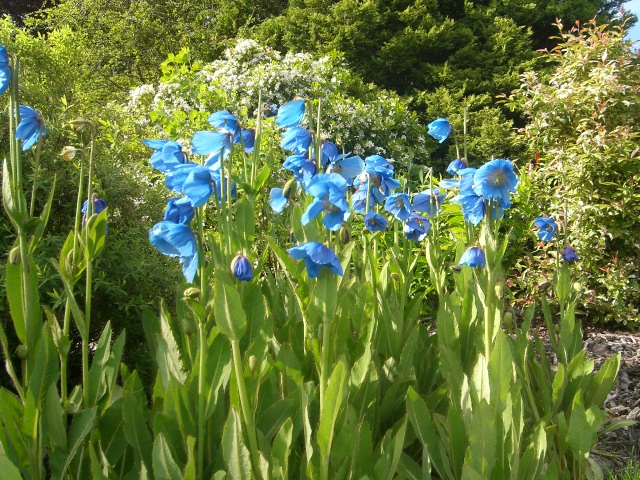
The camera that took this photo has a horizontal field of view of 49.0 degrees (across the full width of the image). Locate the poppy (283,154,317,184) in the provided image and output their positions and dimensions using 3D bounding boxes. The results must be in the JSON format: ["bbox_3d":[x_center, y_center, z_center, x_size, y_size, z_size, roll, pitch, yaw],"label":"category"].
[{"bbox_3d":[-0.047,-0.161,1.600,0.070,0.070,0.068,-6,10,-38],"label":"poppy"}]

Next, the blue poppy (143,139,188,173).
[{"bbox_3d":[-0.312,-0.171,1.420,0.080,0.068,0.075,-2,6,-19],"label":"blue poppy"}]

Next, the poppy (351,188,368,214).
[{"bbox_3d":[0.090,-0.083,1.520,0.048,0.056,0.048,3,6,23],"label":"poppy"}]

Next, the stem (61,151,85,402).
[{"bbox_3d":[-0.571,0.084,1.620,0.028,0.580,0.026,4,6,0],"label":"stem"}]

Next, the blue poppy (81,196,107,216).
[{"bbox_3d":[-0.564,-0.083,1.750,0.062,0.055,0.060,2,8,17],"label":"blue poppy"}]

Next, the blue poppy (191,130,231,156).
[{"bbox_3d":[-0.242,-0.213,1.550,0.080,0.060,0.075,-4,9,-29],"label":"blue poppy"}]

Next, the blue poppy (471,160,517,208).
[{"bbox_3d":[0.390,-0.125,1.560,0.102,0.108,0.055,0,6,-3],"label":"blue poppy"}]

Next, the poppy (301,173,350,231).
[{"bbox_3d":[0.012,-0.082,1.500,0.105,0.120,0.080,-1,8,-6],"label":"poppy"}]

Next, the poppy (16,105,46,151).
[{"bbox_3d":[-0.575,-0.223,1.400,0.052,0.088,0.080,2,6,23],"label":"poppy"}]

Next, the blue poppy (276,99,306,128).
[{"bbox_3d":[-0.059,-0.261,1.450,0.060,0.062,0.062,-2,6,-21],"label":"blue poppy"}]

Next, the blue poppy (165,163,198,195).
[{"bbox_3d":[-0.266,-0.116,1.370,0.075,0.070,0.075,-2,6,-22],"label":"blue poppy"}]

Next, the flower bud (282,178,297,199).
[{"bbox_3d":[-0.068,-0.115,1.570,0.030,0.044,0.030,0,8,0],"label":"flower bud"}]

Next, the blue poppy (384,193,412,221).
[{"bbox_3d":[0.196,-0.083,1.750,0.070,0.070,0.055,-1,8,-6],"label":"blue poppy"}]

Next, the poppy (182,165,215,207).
[{"bbox_3d":[-0.272,-0.122,1.570,0.065,0.090,0.085,-4,7,-31],"label":"poppy"}]

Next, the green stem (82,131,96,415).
[{"bbox_3d":[-0.525,0.058,1.600,0.024,0.640,0.024,1,6,0],"label":"green stem"}]

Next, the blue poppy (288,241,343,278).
[{"bbox_3d":[-0.009,0.038,1.360,0.100,0.072,0.085,2,6,21],"label":"blue poppy"}]

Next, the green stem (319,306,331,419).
[{"bbox_3d":[0.009,0.248,1.420,0.017,0.218,0.017,3,6,0],"label":"green stem"}]

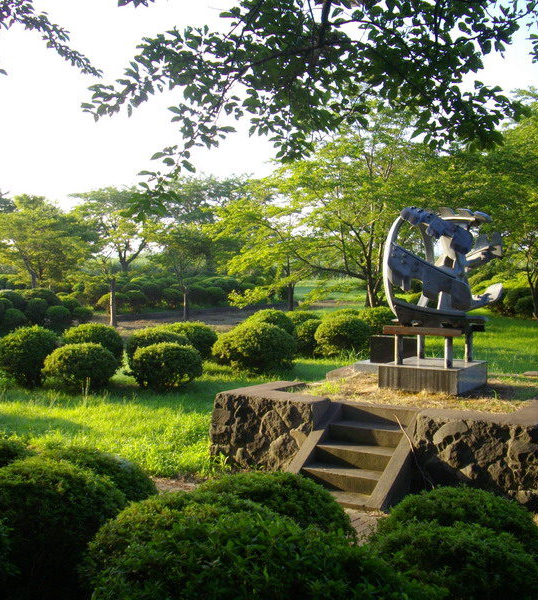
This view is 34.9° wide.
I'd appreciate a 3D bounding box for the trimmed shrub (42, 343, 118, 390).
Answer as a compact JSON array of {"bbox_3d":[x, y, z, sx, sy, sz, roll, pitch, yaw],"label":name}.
[{"bbox_3d":[-3.439,1.211,15.600,1.430,0.920,1.400,-1,3,-12],"label":"trimmed shrub"}]

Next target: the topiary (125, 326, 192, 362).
[{"bbox_3d":[-2.187,1.034,17.000,1.332,1.014,1.332,0,2,-7],"label":"topiary"}]

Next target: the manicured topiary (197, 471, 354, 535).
[{"bbox_3d":[0.047,1.593,5.800,1.092,0.800,1.092,0,2,1],"label":"manicured topiary"}]

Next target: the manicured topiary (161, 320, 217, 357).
[{"bbox_3d":[-1.845,0.977,19.600,1.420,0.950,1.350,-1,3,-5],"label":"manicured topiary"}]

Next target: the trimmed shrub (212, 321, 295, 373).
[{"bbox_3d":[-0.295,0.918,17.318,1.699,0.966,1.614,0,2,-1],"label":"trimmed shrub"}]

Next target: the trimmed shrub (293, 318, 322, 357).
[{"bbox_3d":[1.046,0.934,21.300,0.872,0.947,0.872,0,2,3],"label":"trimmed shrub"}]

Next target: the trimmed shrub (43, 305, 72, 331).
[{"bbox_3d":[-6.025,0.520,24.430,0.714,0.726,0.714,0,3,-14],"label":"trimmed shrub"}]

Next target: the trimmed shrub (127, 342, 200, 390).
[{"bbox_3d":[-1.761,1.119,14.769,1.259,0.773,1.222,0,2,-7],"label":"trimmed shrub"}]

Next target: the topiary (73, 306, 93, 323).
[{"bbox_3d":[-6.725,0.549,31.000,0.760,0.600,0.750,-1,3,-12],"label":"topiary"}]

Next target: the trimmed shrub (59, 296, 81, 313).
[{"bbox_3d":[-6.642,0.270,28.517,0.717,0.773,0.717,0,3,-13],"label":"trimmed shrub"}]

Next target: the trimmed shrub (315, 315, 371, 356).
[{"bbox_3d":[1.736,0.859,20.200,1.390,1.070,1.350,0,3,5],"label":"trimmed shrub"}]

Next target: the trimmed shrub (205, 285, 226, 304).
[{"bbox_3d":[-2.590,-0.237,41.588,0.948,0.889,0.948,0,2,-4],"label":"trimmed shrub"}]

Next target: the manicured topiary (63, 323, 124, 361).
[{"bbox_3d":[-3.684,0.984,17.900,1.319,1.026,1.319,0,2,-12],"label":"manicured topiary"}]

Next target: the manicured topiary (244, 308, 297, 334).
[{"bbox_3d":[-0.013,0.756,22.300,1.460,1.069,1.460,0,2,0],"label":"manicured topiary"}]

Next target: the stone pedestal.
[{"bbox_3d":[2.068,0.945,10.736,1.024,0.290,1.019,2,4,34],"label":"stone pedestal"}]

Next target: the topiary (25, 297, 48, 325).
[{"bbox_3d":[-7.445,0.370,27.500,0.772,0.900,0.772,0,2,-15],"label":"topiary"}]

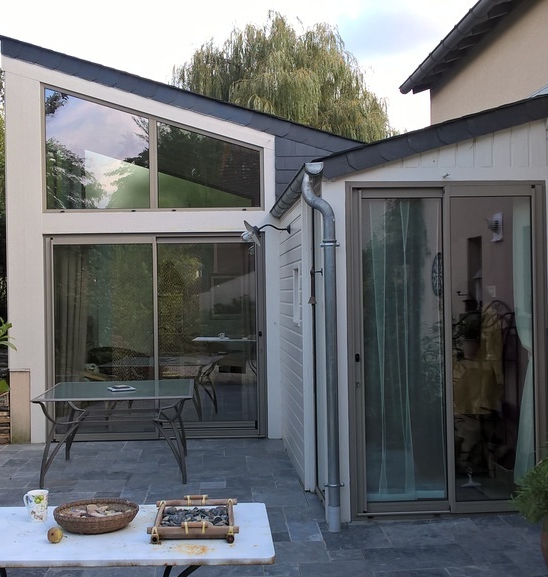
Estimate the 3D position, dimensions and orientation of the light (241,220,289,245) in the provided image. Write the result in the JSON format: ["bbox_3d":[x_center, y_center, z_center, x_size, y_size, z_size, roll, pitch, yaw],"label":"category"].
[{"bbox_3d":[-0.071,-0.489,7.208,0.430,0.250,0.270,-1,0,-3],"label":"light"}]

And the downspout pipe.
[{"bbox_3d":[0.323,0.373,5.289,0.240,2.380,0.160,-1,0,-3],"label":"downspout pipe"}]

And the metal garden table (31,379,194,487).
[{"bbox_3d":[-1.342,1.234,7.124,1.250,0.710,1.230,-1,0,-1],"label":"metal garden table"}]

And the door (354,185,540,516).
[{"bbox_3d":[1.192,0.416,5.552,1.360,2.260,0.120,-1,0,-3],"label":"door"}]

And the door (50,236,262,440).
[{"bbox_3d":[-1.224,0.514,8.523,2.260,2.130,0.120,-1,0,-3],"label":"door"}]

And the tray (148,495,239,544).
[{"bbox_3d":[-0.276,0.814,2.894,0.305,0.068,0.365,-1,0,1],"label":"tray"}]

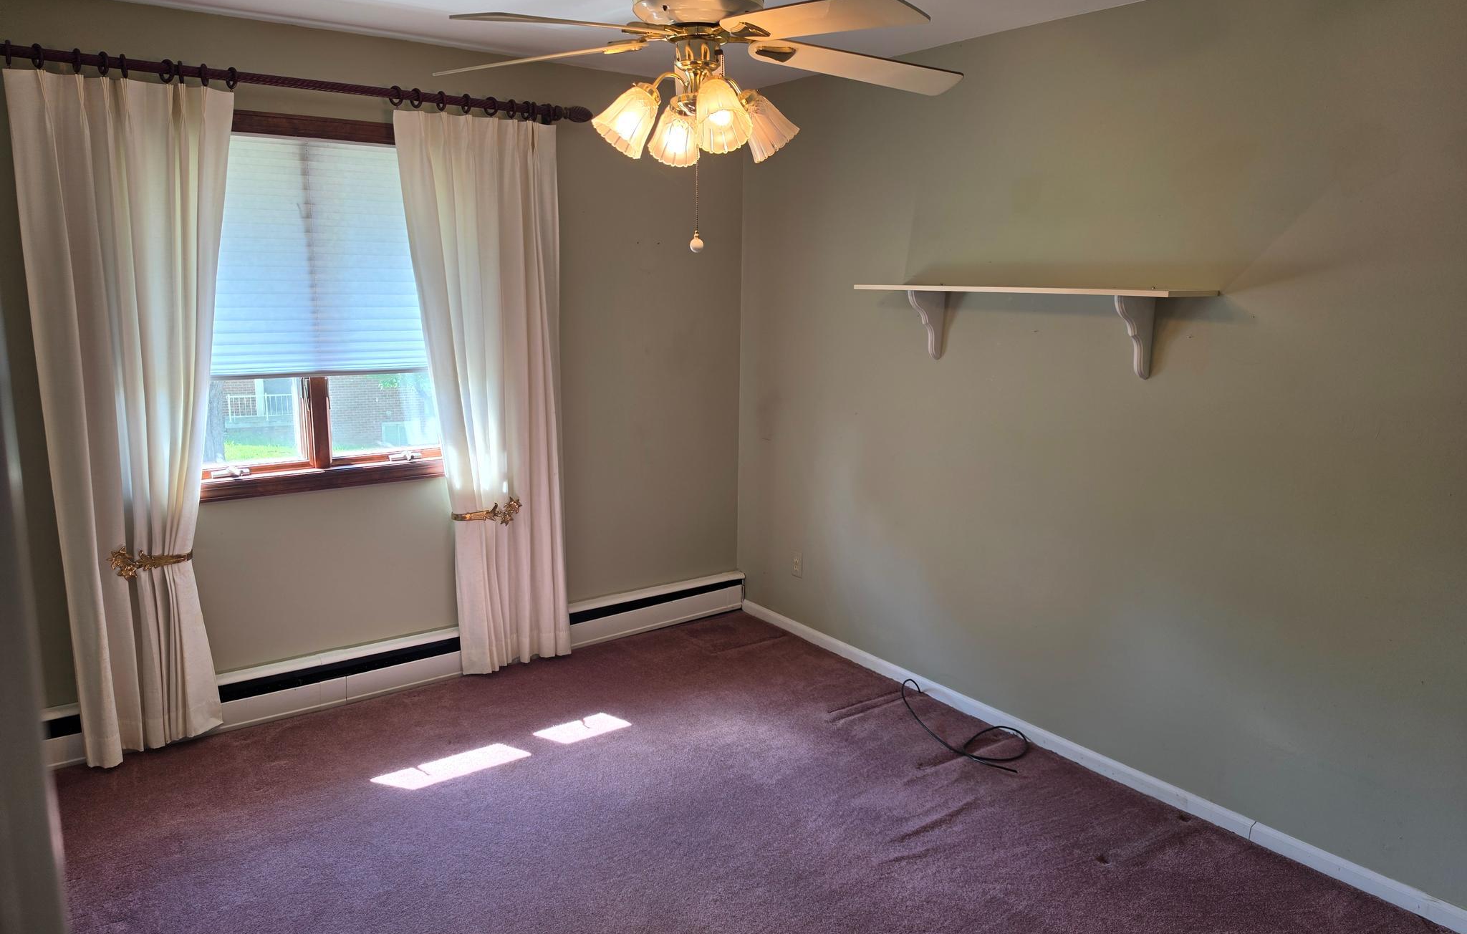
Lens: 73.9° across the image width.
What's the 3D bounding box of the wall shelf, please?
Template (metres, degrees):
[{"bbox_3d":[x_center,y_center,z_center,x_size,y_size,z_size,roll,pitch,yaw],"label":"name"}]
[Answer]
[{"bbox_3d":[0.918,-0.451,3.212,0.286,0.275,1.211,-8,14,-37],"label":"wall shelf"}]

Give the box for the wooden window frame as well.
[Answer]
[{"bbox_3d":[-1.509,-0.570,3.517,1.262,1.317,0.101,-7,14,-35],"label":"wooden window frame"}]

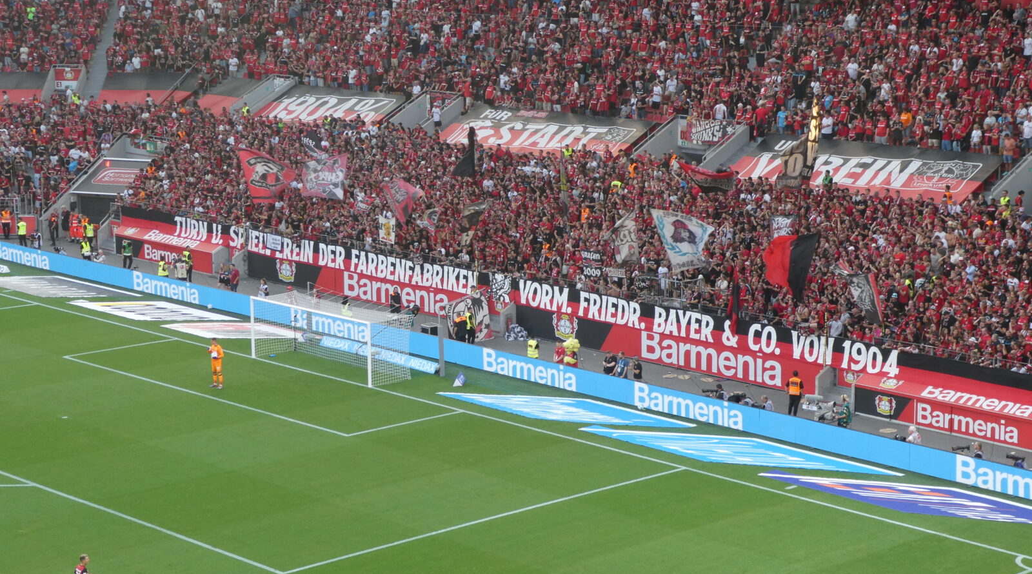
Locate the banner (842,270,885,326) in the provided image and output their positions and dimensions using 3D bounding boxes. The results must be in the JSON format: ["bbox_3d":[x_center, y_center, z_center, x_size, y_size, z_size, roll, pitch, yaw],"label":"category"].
[{"bbox_3d":[12.599,0.409,75.662,1.500,2.000,0.400,2,10,14],"label":"banner"}]

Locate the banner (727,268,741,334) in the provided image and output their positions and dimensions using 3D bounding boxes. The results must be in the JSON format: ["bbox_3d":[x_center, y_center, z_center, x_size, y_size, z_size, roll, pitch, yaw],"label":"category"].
[{"bbox_3d":[8.481,0.549,81.156,0.449,2.527,0.350,3,11,18],"label":"banner"}]

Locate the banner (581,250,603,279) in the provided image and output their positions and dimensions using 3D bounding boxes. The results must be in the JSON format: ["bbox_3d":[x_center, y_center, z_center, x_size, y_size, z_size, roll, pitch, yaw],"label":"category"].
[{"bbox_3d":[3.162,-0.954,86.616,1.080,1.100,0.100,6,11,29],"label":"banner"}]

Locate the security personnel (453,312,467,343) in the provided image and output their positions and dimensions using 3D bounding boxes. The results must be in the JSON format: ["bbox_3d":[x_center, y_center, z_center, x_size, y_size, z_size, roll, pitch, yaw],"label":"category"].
[{"bbox_3d":[-2.294,1.901,85.652,0.570,1.780,0.400,1,10,6],"label":"security personnel"}]

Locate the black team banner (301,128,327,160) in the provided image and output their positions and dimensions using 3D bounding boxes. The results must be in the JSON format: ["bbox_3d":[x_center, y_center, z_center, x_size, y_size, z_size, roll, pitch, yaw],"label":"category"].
[{"bbox_3d":[-10.322,-7.287,106.251,1.222,1.500,0.400,2,10,9],"label":"black team banner"}]

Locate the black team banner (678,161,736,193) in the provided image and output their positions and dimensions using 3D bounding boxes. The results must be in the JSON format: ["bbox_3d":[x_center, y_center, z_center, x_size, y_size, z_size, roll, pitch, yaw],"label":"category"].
[{"bbox_3d":[8.266,-4.741,90.500,2.435,1.255,0.500,3,11,17],"label":"black team banner"}]

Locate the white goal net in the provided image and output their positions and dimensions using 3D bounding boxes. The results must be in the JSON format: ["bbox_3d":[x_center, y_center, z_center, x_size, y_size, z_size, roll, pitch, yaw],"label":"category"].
[{"bbox_3d":[-7.394,2.016,83.917,2.200,2.560,7.560,-9,14,-42],"label":"white goal net"}]

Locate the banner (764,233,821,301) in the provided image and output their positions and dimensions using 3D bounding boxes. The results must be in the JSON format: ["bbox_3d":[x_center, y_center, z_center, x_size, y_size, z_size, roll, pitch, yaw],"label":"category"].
[{"bbox_3d":[10.555,-0.761,79.801,2.083,2.492,0.500,4,11,19],"label":"banner"}]

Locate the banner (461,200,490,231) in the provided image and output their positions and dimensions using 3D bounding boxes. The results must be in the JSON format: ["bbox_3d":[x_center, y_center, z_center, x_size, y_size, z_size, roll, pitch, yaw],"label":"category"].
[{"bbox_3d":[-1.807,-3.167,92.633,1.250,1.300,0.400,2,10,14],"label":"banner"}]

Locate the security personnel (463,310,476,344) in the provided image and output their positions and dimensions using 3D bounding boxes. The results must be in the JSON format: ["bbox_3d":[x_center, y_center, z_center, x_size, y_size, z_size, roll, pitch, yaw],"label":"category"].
[{"bbox_3d":[-1.948,1.753,86.434,0.400,1.800,0.500,-6,11,-29],"label":"security personnel"}]

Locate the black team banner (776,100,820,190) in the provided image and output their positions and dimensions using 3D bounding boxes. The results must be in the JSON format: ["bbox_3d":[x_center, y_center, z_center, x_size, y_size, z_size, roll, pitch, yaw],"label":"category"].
[{"bbox_3d":[11.504,-5.785,85.076,1.750,3.550,0.500,2,10,14],"label":"black team banner"}]

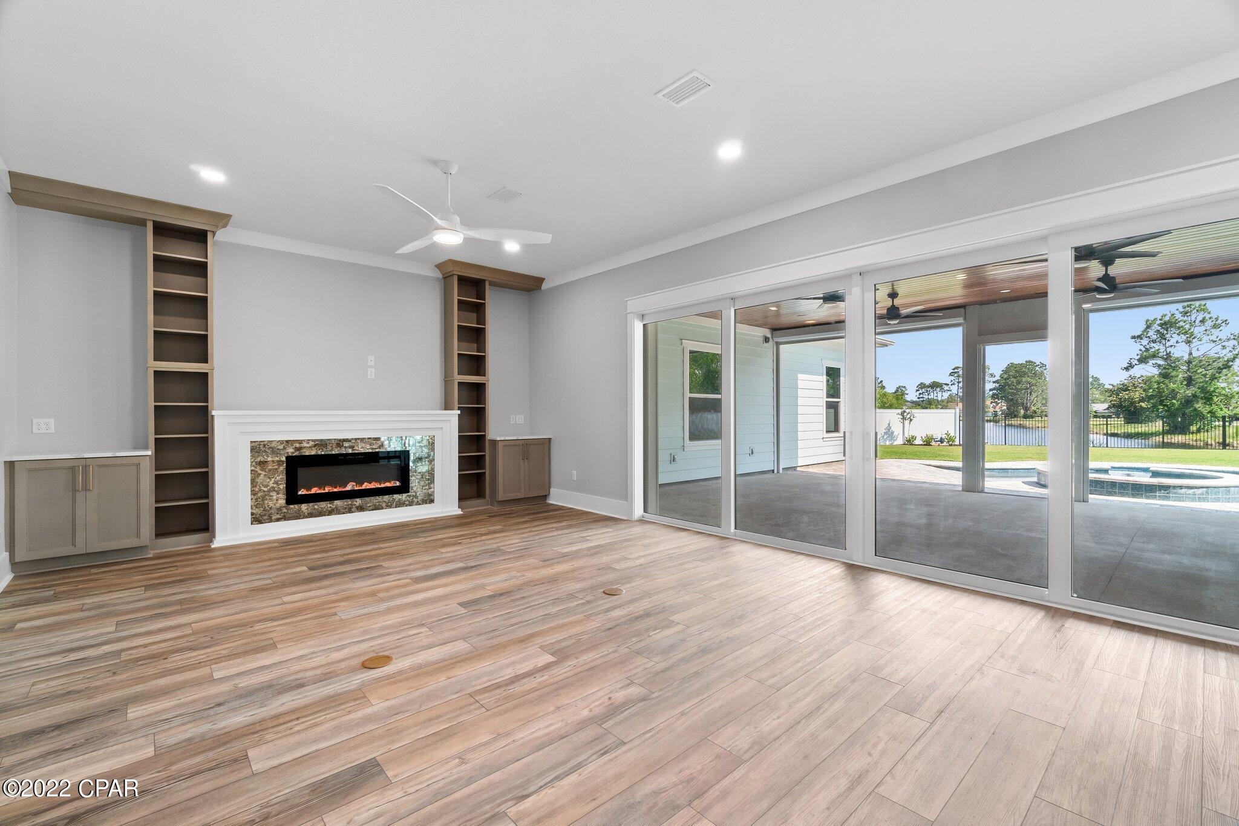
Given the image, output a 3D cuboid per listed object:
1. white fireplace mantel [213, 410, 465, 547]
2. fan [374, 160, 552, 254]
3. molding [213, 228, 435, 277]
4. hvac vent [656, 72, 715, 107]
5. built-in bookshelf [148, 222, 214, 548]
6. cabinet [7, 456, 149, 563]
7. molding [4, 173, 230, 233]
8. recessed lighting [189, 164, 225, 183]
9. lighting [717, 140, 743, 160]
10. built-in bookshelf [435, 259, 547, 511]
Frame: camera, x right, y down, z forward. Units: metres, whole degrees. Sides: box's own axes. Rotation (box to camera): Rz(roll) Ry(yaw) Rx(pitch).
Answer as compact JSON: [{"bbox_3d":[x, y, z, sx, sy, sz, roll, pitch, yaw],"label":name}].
[{"bbox_3d":[-2.976,0.605,5.689,2.418,1.250,0.431,0,0,-42],"label":"white fireplace mantel"},{"bbox_3d":[-1.350,-1.520,3.879,1.437,0.587,1.287,0,0,-42],"label":"fan"},{"bbox_3d":[-3.088,-1.764,5.791,2.263,0.112,0.119,0,0,-42],"label":"molding"},{"bbox_3d":[0.374,-1.805,2.896,0.196,0.020,0.284,0,0,-42],"label":"hvac vent"},{"bbox_3d":[-4.059,-0.225,4.791,0.446,2.919,0.331,0,0,-42],"label":"built-in bookshelf"},{"bbox_3d":[-4.456,0.796,4.304,0.800,0.881,0.538,0,0,-42],"label":"cabinet"},{"bbox_3d":[-4.247,-1.748,4.498,1.362,0.131,0.513,0,0,-42],"label":"molding"},{"bbox_3d":[-3.118,-1.809,3.936,0.170,0.030,0.170,0,0,-42],"label":"recessed lighting"},{"bbox_3d":[0.762,-1.811,3.563,0.170,0.030,0.170,0,0,-42],"label":"lighting"},{"bbox_3d":[-1.659,-0.300,6.806,1.388,3.050,0.506,0,0,-42],"label":"built-in bookshelf"}]

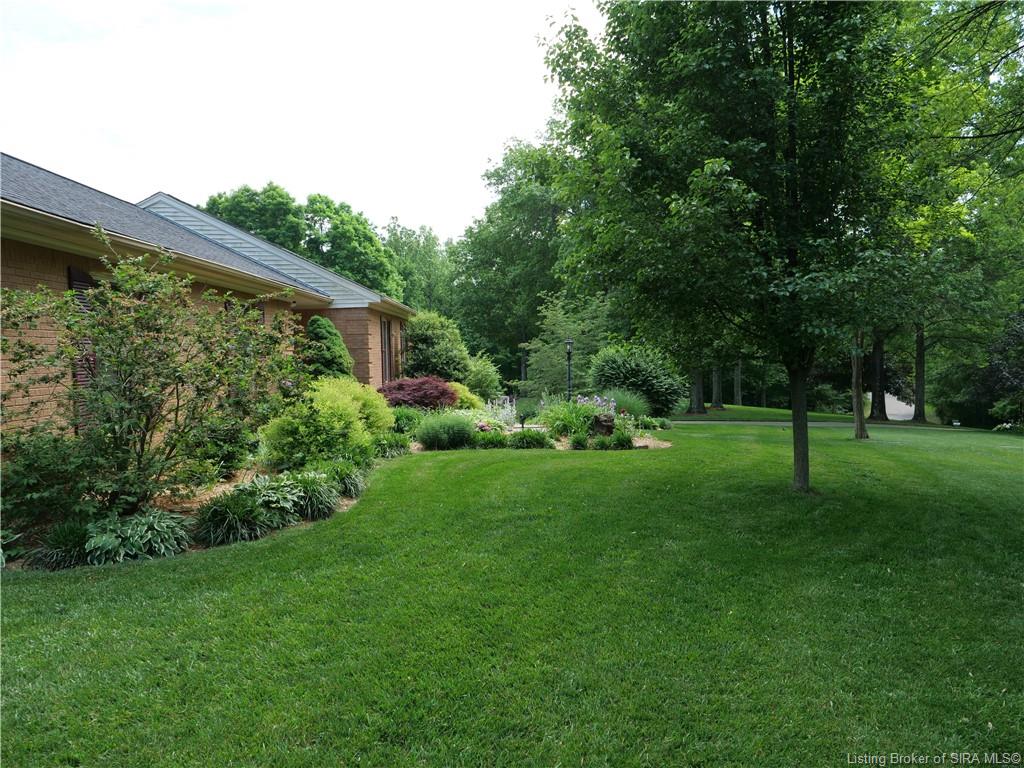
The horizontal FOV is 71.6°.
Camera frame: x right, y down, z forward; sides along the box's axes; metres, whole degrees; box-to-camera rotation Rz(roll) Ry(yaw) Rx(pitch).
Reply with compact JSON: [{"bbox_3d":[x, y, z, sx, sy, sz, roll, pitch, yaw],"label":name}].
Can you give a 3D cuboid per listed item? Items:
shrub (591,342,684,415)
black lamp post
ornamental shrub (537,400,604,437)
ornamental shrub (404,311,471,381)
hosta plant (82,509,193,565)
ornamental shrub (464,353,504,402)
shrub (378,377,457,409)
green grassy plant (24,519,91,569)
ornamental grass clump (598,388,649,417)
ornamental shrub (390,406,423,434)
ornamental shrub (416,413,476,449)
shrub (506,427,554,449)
[{"bbox_3d":[3.134,-0.068,17.822,2.400,1.844,2.200,-1,3,0],"label":"shrub"},{"bbox_3d":[1.417,-0.168,17.200,0.220,1.950,0.220,0,3,0],"label":"black lamp post"},{"bbox_3d":[1.148,0.613,13.700,1.250,0.700,1.050,0,3,0],"label":"ornamental shrub"},{"bbox_3d":[-2.025,-0.611,19.300,1.900,2.650,1.900,0,3,0],"label":"ornamental shrub"},{"bbox_3d":[-2.938,1.152,5.569,0.800,0.360,0.660,-2,4,-26],"label":"hosta plant"},{"bbox_3d":[-0.735,0.009,18.300,1.050,1.500,1.050,0,3,0],"label":"ornamental shrub"},{"bbox_3d":[-1.996,0.406,15.000,1.650,1.000,1.500,0,3,0],"label":"shrub"},{"bbox_3d":[-3.442,1.177,5.400,0.500,0.310,0.480,0,3,0],"label":"green grassy plant"},{"bbox_3d":[2.261,0.515,14.246,1.030,0.851,0.950,-1,3,0],"label":"ornamental grass clump"},{"bbox_3d":[-1.887,0.723,12.700,0.650,0.570,0.620,0,3,0],"label":"ornamental shrub"},{"bbox_3d":[-1.082,0.786,11.803,0.970,0.626,0.900,-1,3,0],"label":"ornamental shrub"},{"bbox_3d":[0.307,0.905,11.660,0.780,0.350,0.600,-1,3,0],"label":"shrub"}]

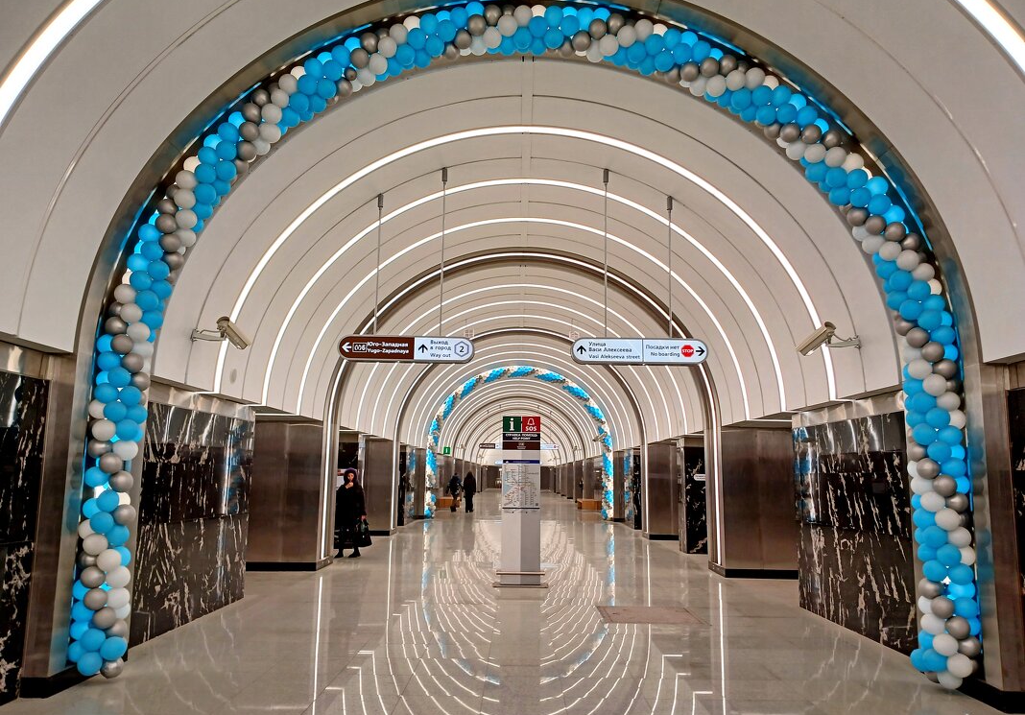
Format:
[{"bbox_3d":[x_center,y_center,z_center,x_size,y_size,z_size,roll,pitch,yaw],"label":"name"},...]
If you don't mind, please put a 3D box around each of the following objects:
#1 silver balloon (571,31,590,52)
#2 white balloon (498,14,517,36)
[{"bbox_3d":[0.602,-2.774,6.753,0.175,0.178,0.175,1,-9,0],"label":"silver balloon"},{"bbox_3d":[-0.039,-2.901,6.737,0.170,0.170,0.179,1,-9,0],"label":"white balloon"}]

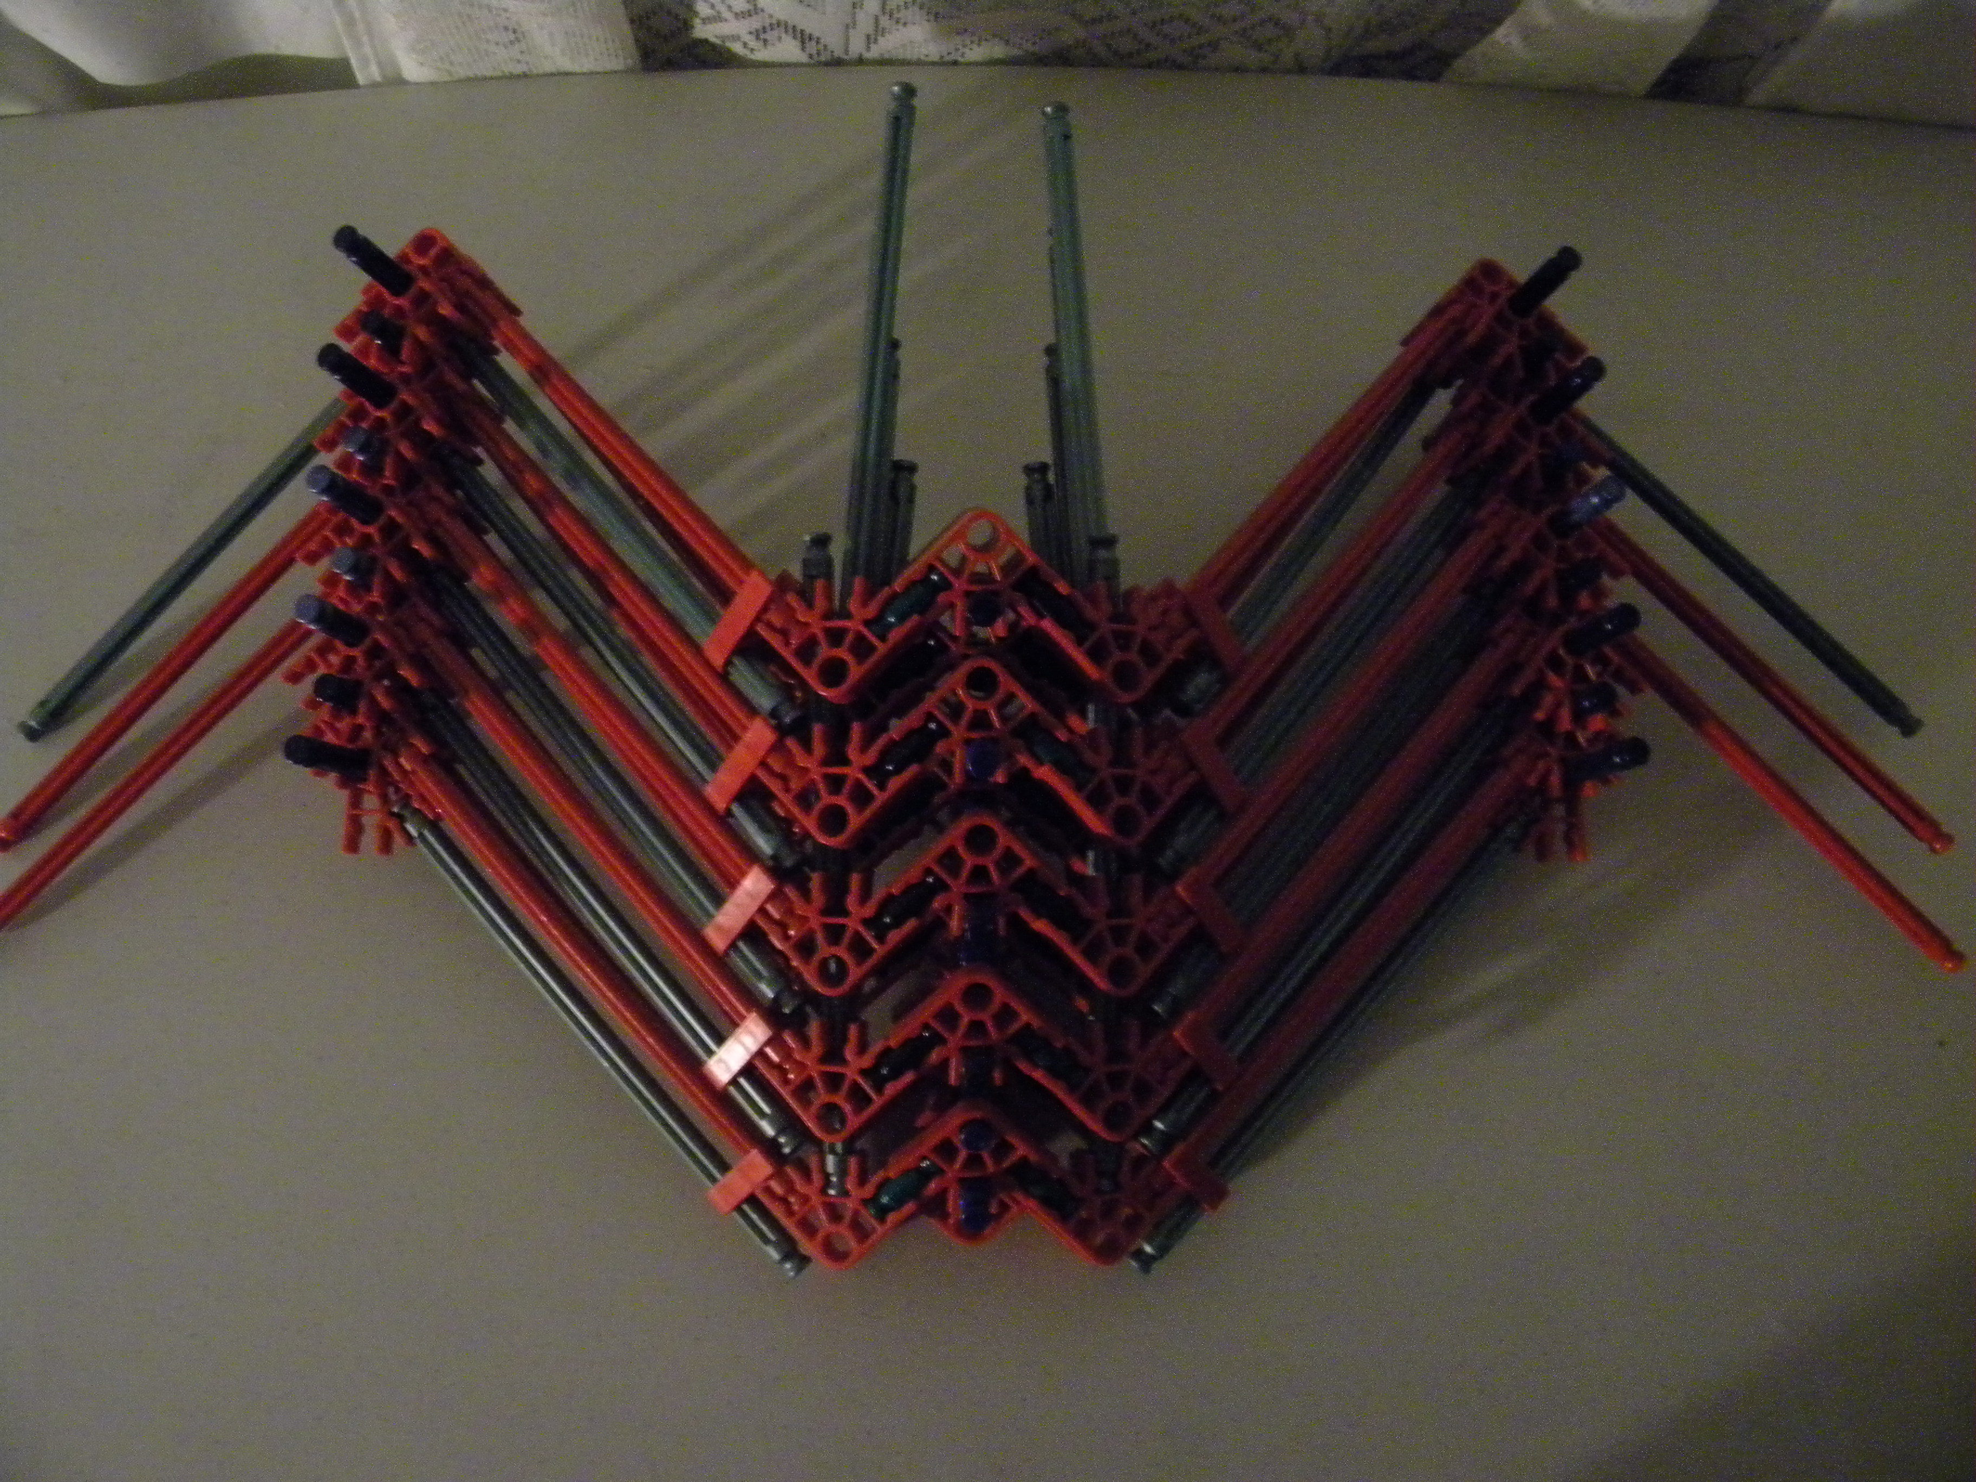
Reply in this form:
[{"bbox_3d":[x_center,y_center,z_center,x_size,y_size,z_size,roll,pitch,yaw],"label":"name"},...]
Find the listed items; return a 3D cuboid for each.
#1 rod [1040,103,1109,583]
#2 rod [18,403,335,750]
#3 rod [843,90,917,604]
[{"bbox_3d":[0.020,-0.080,0.336,0.006,0.006,0.129,-4,72,-1],"label":"rod"},{"bbox_3d":[-0.181,-0.048,0.374,0.129,0.006,0.006,-45,78,2],"label":"rod"},{"bbox_3d":[-0.023,-0.083,0.334,0.006,0.006,0.129,4,74,1],"label":"rod"}]

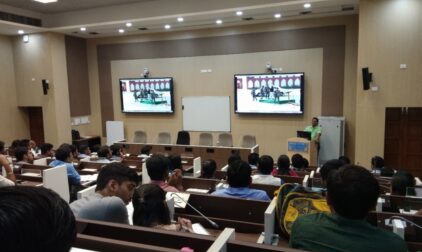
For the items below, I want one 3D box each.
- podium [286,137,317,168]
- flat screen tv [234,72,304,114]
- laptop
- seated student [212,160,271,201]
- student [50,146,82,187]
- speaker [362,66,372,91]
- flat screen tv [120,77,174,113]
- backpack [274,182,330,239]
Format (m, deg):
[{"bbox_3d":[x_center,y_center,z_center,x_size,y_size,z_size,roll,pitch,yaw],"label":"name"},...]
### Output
[{"bbox_3d":[2.136,0.909,8.376,0.580,1.240,0.500,3,9,34],"label":"podium"},{"bbox_3d":[1.656,-0.917,10.126,1.986,1.139,0.090,1,8,22],"label":"flat screen tv"},{"bbox_3d":[2.212,0.243,8.330,0.360,0.220,0.270,4,9,36],"label":"laptop"},{"bbox_3d":[0.296,0.871,3.045,0.500,1.220,0.700,1,8,22],"label":"seated student"},{"bbox_3d":[-1.880,0.830,4.854,0.500,1.200,0.720,2,8,30],"label":"student"},{"bbox_3d":[3.185,-0.958,7.200,0.150,0.450,0.130,-12,11,-25],"label":"speaker"},{"bbox_3d":[-2.095,-1.003,11.640,1.986,1.139,0.090,1,8,22],"label":"flat screen tv"},{"bbox_3d":[0.628,0.568,2.360,0.350,0.410,0.200,-1,7,3],"label":"backpack"}]

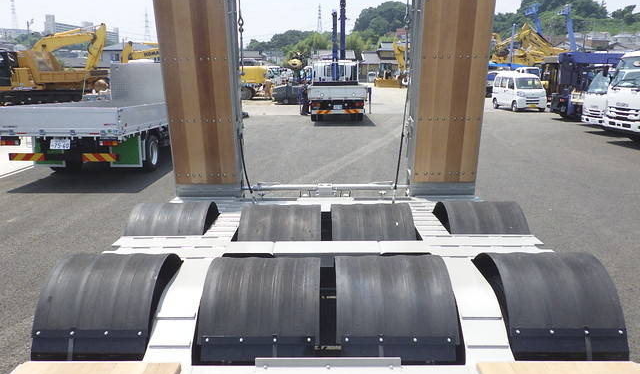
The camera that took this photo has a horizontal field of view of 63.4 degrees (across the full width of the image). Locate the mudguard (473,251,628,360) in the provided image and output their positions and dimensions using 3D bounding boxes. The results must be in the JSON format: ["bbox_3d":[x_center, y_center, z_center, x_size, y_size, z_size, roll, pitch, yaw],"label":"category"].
[{"bbox_3d":[1.235,0.582,2.924,0.590,0.400,0.800,0,13,0],"label":"mudguard"}]

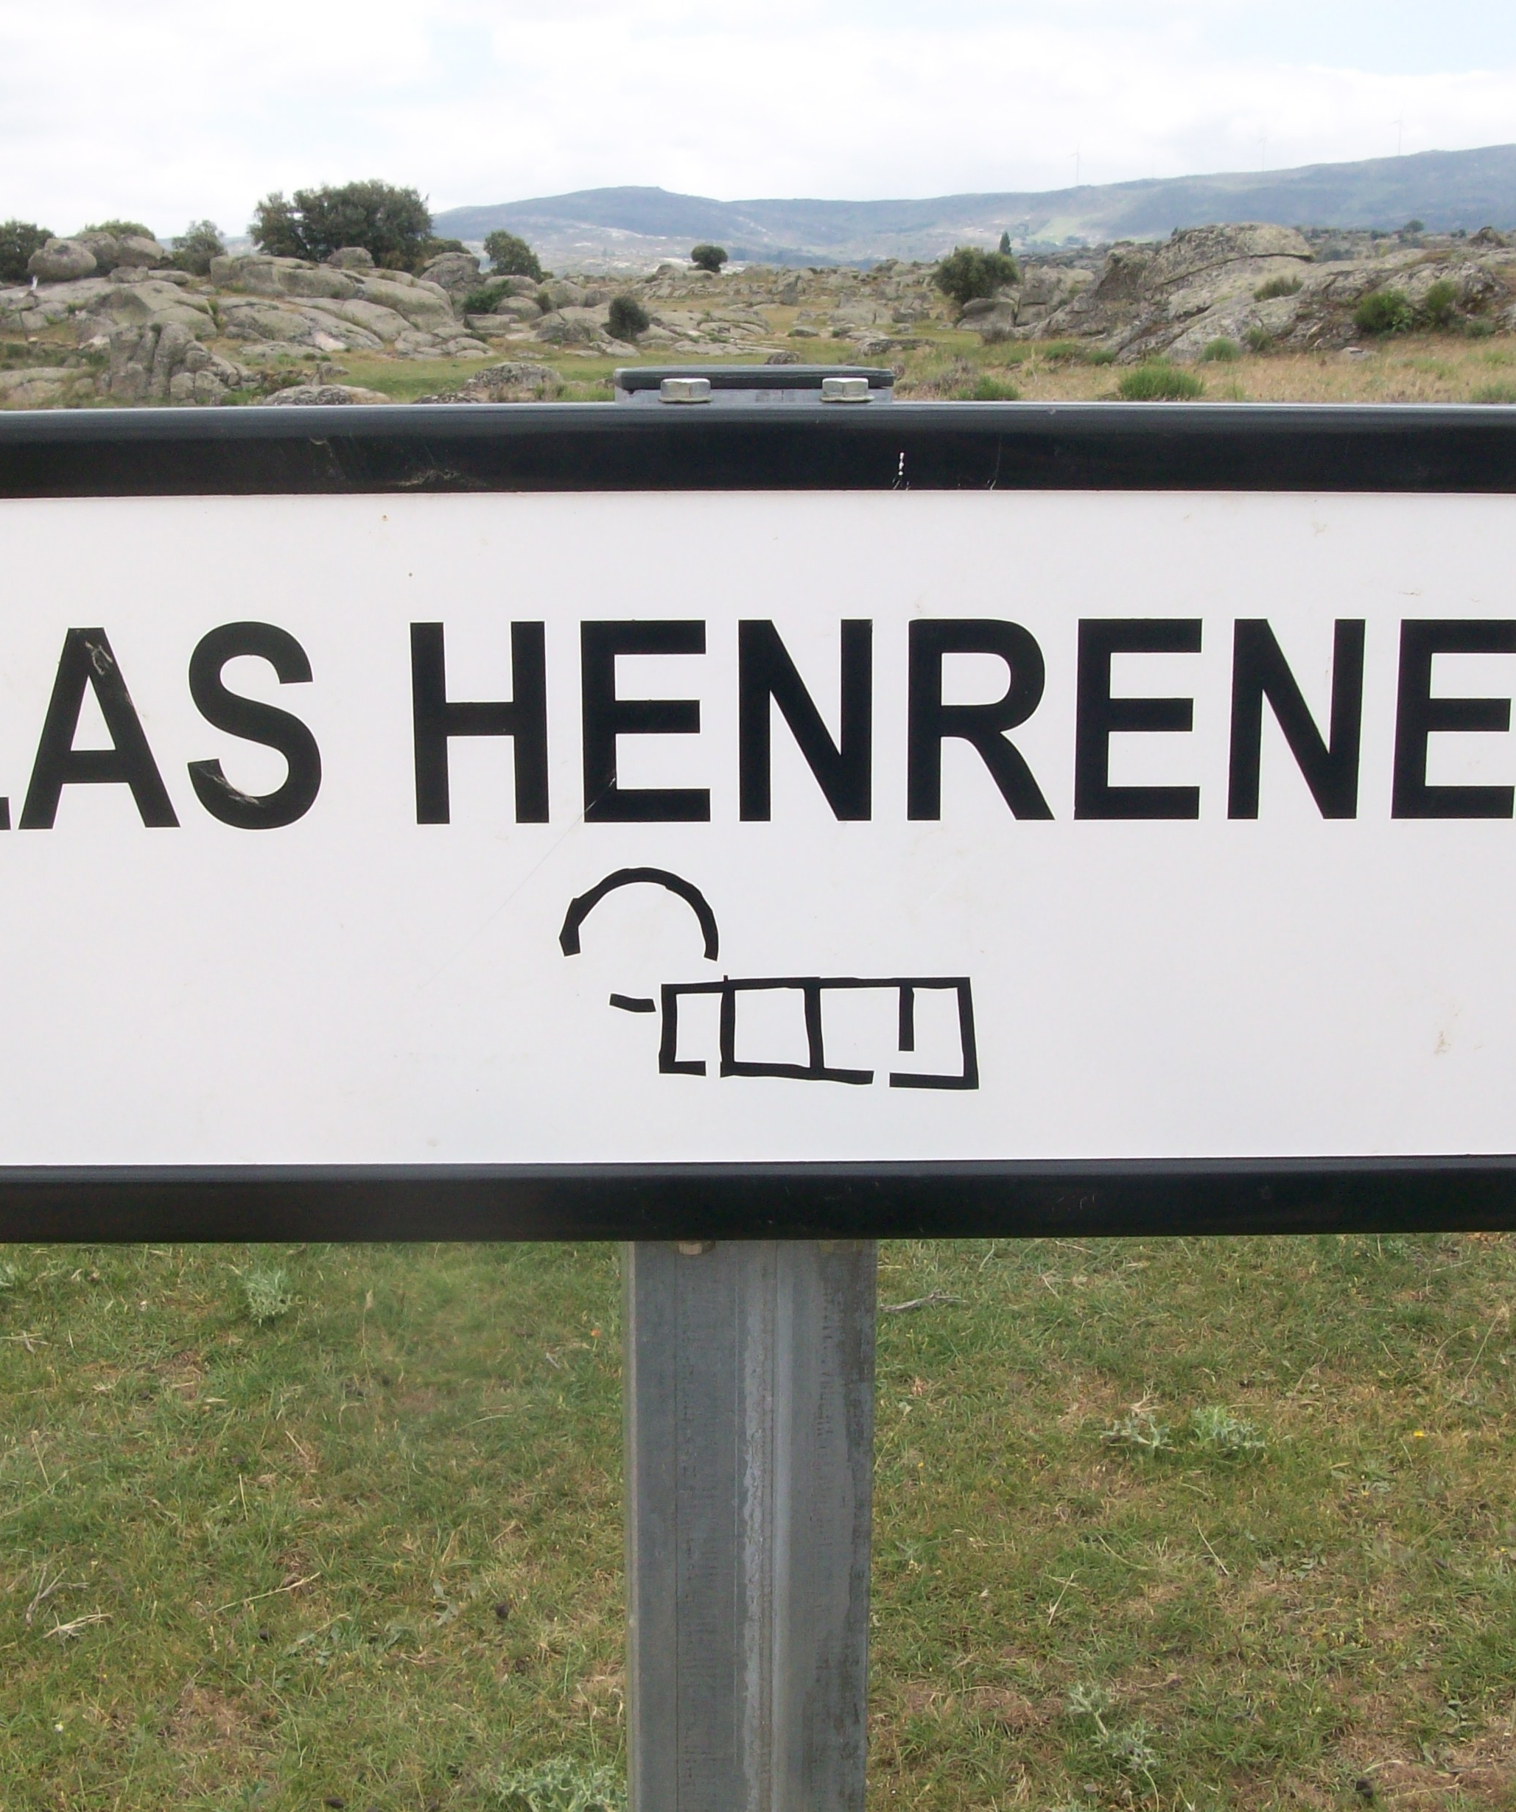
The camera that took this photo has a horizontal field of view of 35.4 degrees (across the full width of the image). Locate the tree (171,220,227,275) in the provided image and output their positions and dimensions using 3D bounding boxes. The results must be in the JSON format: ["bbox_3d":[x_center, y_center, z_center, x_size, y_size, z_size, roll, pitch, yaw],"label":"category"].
[{"bbox_3d":[-14.829,-17.384,62.983,1.514,1.594,1.363,-3,15,-12],"label":"tree"}]

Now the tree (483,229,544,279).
[{"bbox_3d":[-7.317,-19.408,71.034,1.799,1.635,1.619,-1,15,-5],"label":"tree"}]

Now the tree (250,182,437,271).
[{"bbox_3d":[-11.429,-18.588,65.459,5.026,2.755,3.769,-3,15,-9],"label":"tree"}]

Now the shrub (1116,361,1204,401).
[{"bbox_3d":[4.080,-5.325,24.083,0.888,0.393,0.799,2,15,9],"label":"shrub"}]

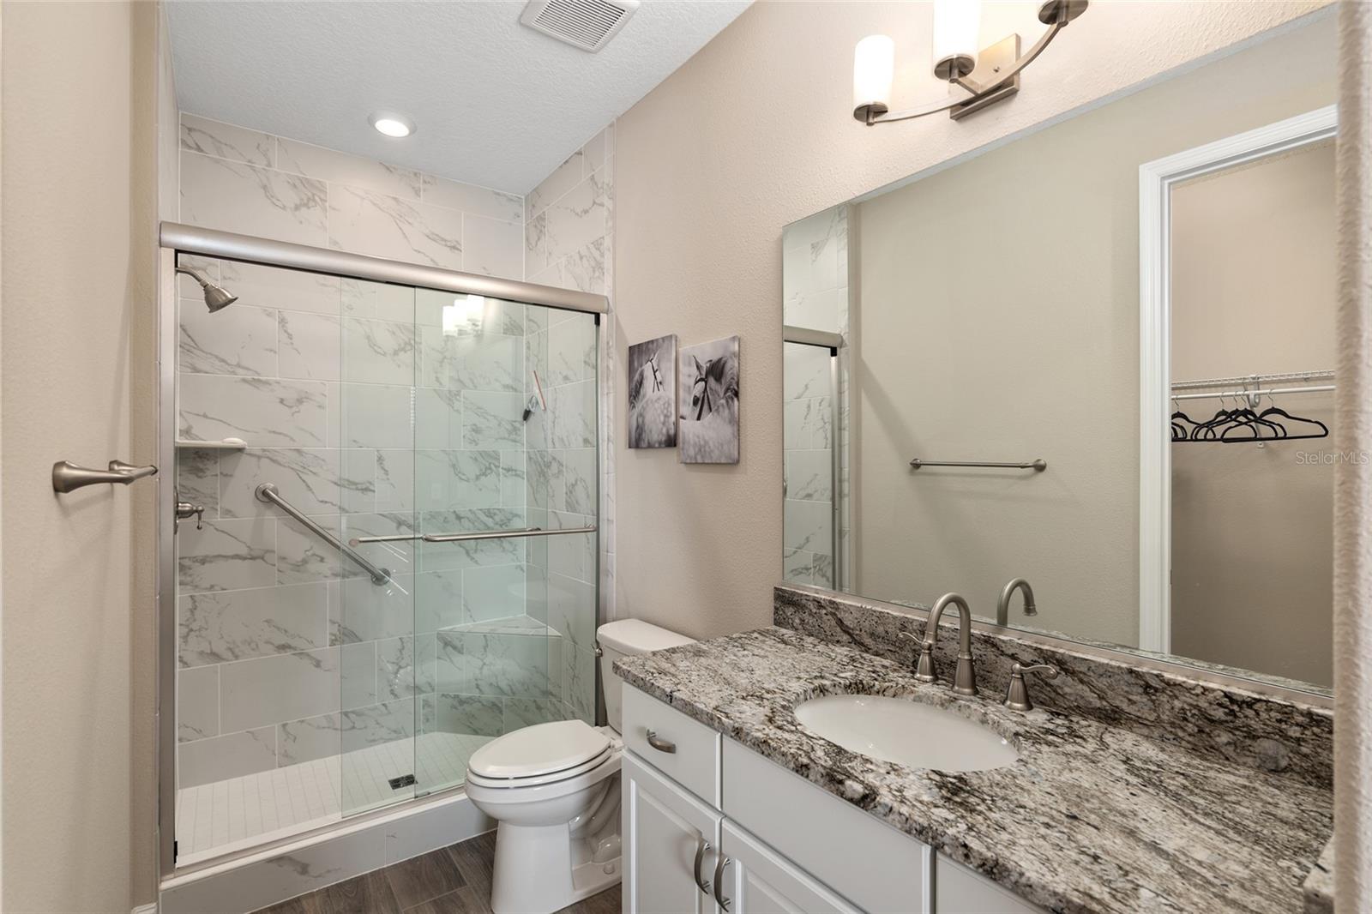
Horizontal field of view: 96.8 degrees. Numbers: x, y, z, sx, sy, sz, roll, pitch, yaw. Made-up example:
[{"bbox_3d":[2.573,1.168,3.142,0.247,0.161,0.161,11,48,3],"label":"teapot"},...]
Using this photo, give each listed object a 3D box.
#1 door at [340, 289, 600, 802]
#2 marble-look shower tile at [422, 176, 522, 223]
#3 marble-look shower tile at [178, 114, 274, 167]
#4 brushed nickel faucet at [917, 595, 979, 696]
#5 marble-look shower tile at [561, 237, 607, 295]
[{"bbox_3d":[-0.761,0.300,2.316,0.954,1.837,0.060,0,0,-34],"label":"door"},{"bbox_3d":[-1.087,-1.327,3.145,0.510,0.150,0.010,0,0,-34],"label":"marble-look shower tile"},{"bbox_3d":[-1.928,-1.327,2.581,0.324,0.150,0.010,0,0,-34],"label":"marble-look shower tile"},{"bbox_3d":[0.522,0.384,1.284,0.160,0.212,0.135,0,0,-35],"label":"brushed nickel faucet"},{"bbox_3d":[-0.459,-0.796,2.755,0.010,0.300,0.406,0,0,-37],"label":"marble-look shower tile"}]

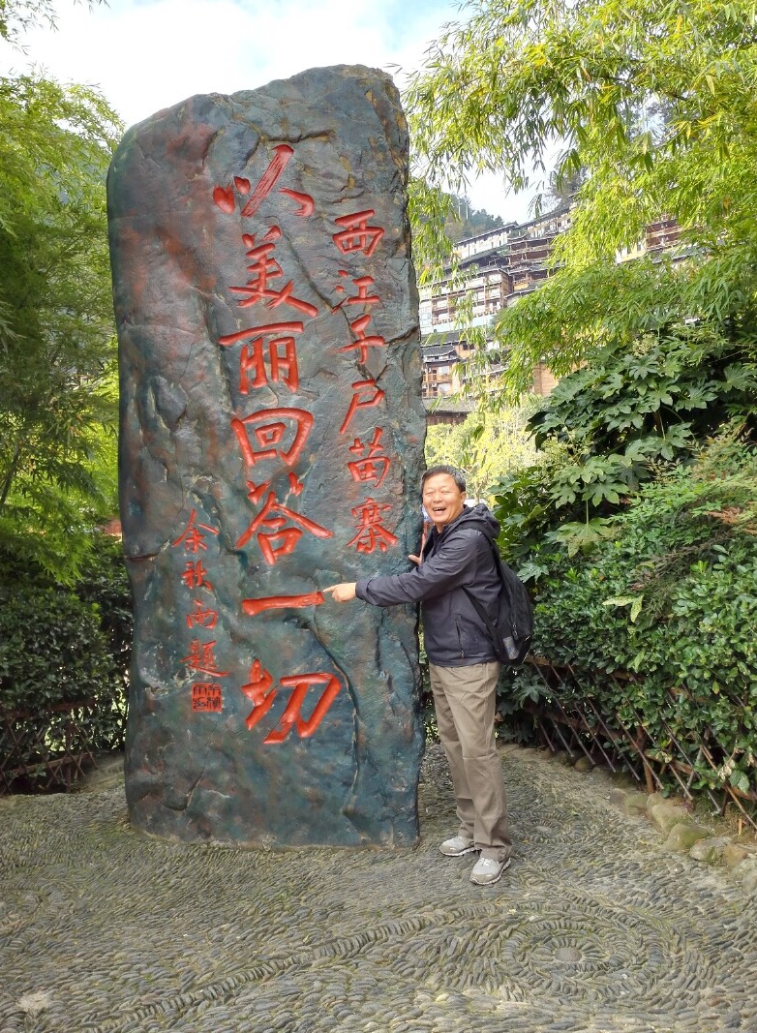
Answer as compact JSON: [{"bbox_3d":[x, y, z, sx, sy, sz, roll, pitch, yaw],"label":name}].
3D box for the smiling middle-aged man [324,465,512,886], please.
[{"bbox_3d":[0.200,0.620,3.610,0.710,1.680,0.560,0,0,-26],"label":"smiling middle-aged man"}]

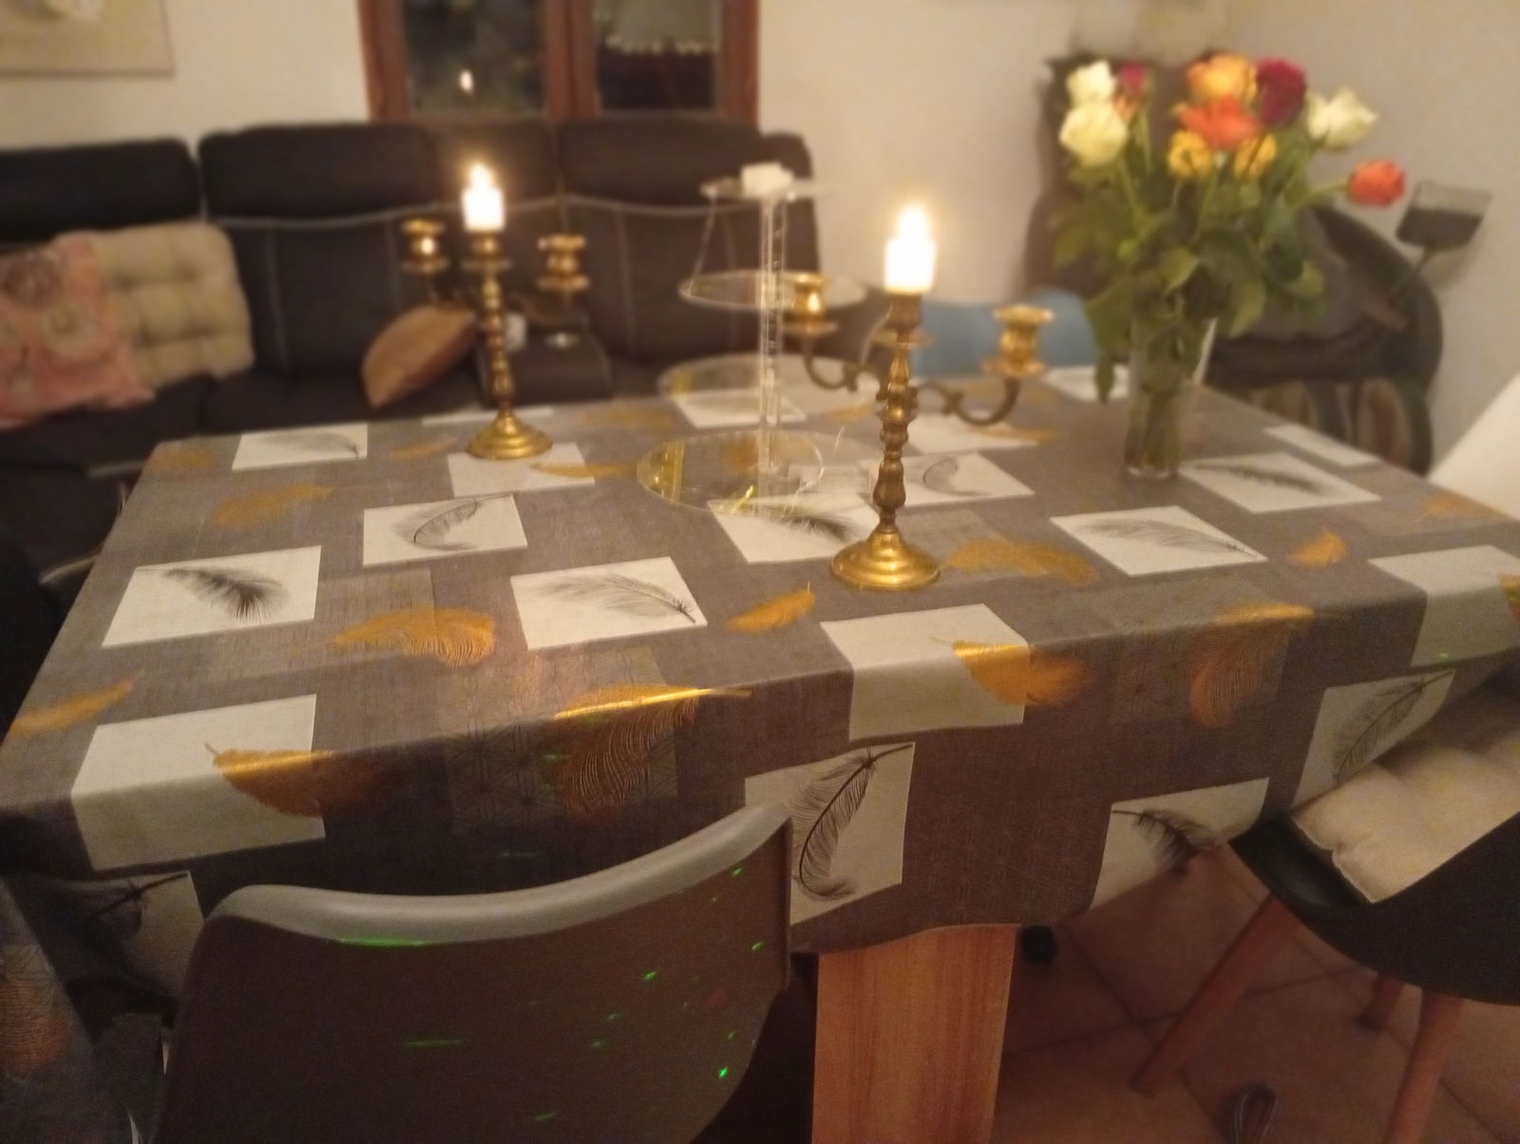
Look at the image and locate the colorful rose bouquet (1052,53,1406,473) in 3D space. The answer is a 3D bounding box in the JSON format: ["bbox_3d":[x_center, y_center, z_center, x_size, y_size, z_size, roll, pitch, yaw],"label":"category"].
[{"bbox_3d":[0.560,-0.366,1.493,0.400,0.505,0.340,9,26,17],"label":"colorful rose bouquet"}]

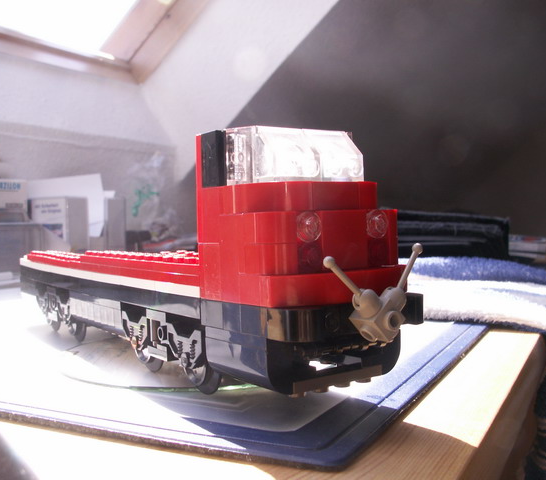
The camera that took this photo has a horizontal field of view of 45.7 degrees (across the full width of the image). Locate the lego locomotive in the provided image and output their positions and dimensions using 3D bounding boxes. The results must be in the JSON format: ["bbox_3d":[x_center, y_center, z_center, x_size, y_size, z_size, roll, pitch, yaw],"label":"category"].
[{"bbox_3d":[-0.050,0.008,0.275,0.049,0.079,0.279,-2,1,-35],"label":"lego locomotive"}]

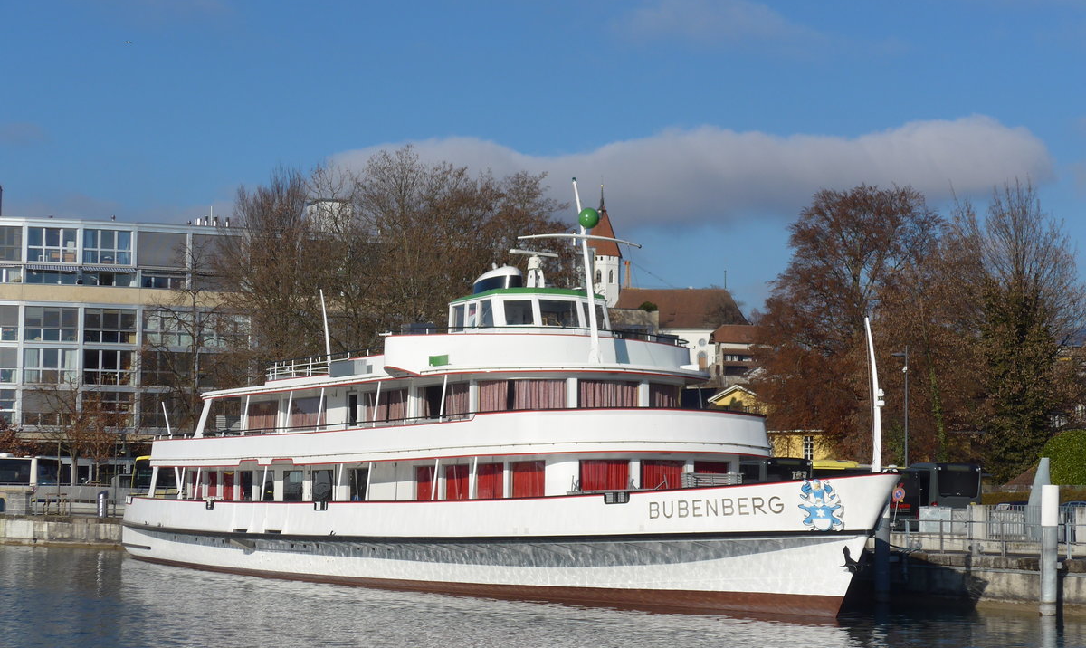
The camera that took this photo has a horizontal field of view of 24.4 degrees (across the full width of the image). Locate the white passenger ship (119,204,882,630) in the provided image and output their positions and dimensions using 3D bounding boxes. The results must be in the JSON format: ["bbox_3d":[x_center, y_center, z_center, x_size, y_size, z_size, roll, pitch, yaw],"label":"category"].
[{"bbox_3d":[-3.007,2.547,85.809,9.200,12.300,46.500,3,-4,-32],"label":"white passenger ship"}]

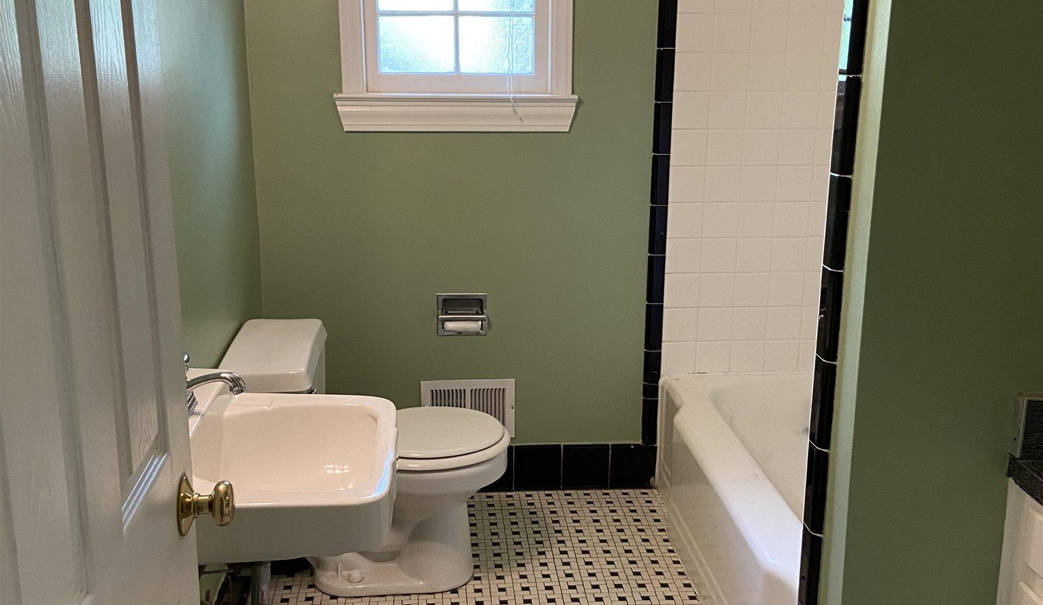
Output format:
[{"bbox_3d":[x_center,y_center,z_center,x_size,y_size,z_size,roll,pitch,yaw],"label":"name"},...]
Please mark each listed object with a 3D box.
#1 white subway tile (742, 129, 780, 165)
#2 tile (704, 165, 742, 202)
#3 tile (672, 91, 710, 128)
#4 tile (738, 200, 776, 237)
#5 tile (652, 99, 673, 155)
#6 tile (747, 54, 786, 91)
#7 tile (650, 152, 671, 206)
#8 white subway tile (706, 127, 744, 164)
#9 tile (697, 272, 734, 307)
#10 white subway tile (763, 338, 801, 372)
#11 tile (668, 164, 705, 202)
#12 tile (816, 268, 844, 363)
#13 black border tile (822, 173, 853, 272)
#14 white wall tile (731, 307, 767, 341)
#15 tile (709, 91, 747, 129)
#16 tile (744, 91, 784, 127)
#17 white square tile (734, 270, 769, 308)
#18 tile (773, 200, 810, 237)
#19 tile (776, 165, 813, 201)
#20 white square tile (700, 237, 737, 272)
[{"bbox_3d":[0.716,-0.463,3.115,0.108,0.108,0.010,-1,15,-4],"label":"white subway tile"},{"bbox_3d":[0.602,-0.354,3.118,0.108,0.108,0.009,-1,15,-5],"label":"tile"},{"bbox_3d":[0.496,-0.563,3.053,0.108,0.108,0.009,-1,15,-5],"label":"tile"},{"bbox_3d":[0.714,-0.251,3.171,0.108,0.108,0.010,-1,15,-4],"label":"tile"},{"bbox_3d":[0.415,-0.512,3.078,0.056,0.150,0.012,-1,15,-4],"label":"tile"},{"bbox_3d":[0.711,-0.667,3.028,0.107,0.107,0.009,-1,15,-5],"label":"tile"},{"bbox_3d":[0.415,-0.366,3.128,0.050,0.151,0.012,-1,15,-4],"label":"tile"},{"bbox_3d":[0.601,-0.456,3.076,0.107,0.107,0.009,-1,15,-5],"label":"white subway tile"},{"bbox_3d":[0.601,-0.038,3.220,0.108,0.108,0.010,0,15,-4],"label":"tile"},{"bbox_3d":[0.838,0.174,3.348,0.110,0.108,0.010,-1,15,-5],"label":"white subway tile"},{"bbox_3d":[0.496,-0.357,3.139,0.108,0.108,0.009,-1,15,-4],"label":"tile"},{"bbox_3d":[0.504,0.021,1.698,0.020,0.151,0.052,0,15,-4],"label":"tile"},{"bbox_3d":[0.507,-0.130,1.686,0.012,0.152,0.050,-1,15,-5],"label":"black border tile"},{"bbox_3d":[0.707,0.067,3.239,0.108,0.108,0.009,-1,15,-5],"label":"white wall tile"},{"bbox_3d":[0.602,-0.561,3.048,0.107,0.107,0.009,-1,15,-5],"label":"tile"},{"bbox_3d":[0.716,-0.567,3.081,0.108,0.108,0.010,0,15,-4],"label":"tile"},{"bbox_3d":[0.706,-0.039,3.201,0.107,0.107,0.009,-1,15,-5],"label":"white square tile"},{"bbox_3d":[0.815,-0.250,3.153,0.107,0.107,0.009,-1,15,-5],"label":"tile"},{"bbox_3d":[0.820,-0.356,3.136,0.108,0.108,0.009,-1,15,-5],"label":"tile"},{"bbox_3d":[0.604,-0.144,3.191,0.108,0.108,0.010,-1,15,-4],"label":"white square tile"}]

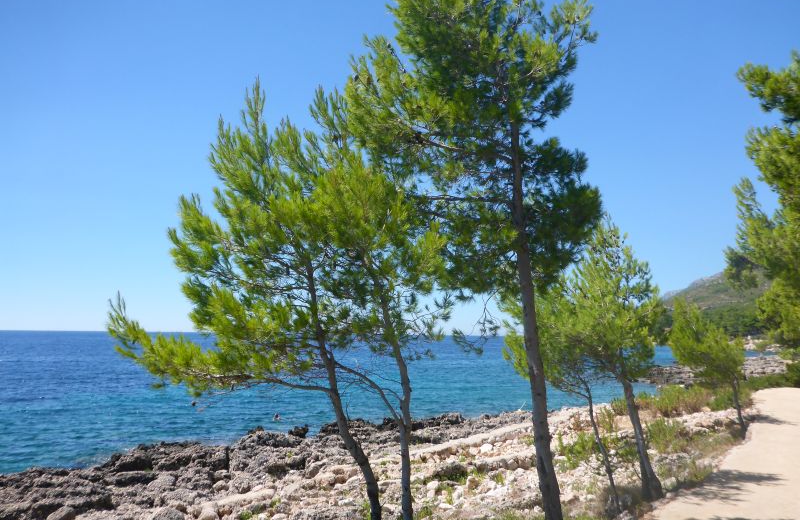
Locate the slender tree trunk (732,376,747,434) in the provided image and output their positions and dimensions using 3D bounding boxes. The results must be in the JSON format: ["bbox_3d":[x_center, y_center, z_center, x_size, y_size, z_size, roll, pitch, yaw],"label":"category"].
[{"bbox_3d":[5.664,2.421,10.780,0.150,0.947,0.130,-8,-10,27],"label":"slender tree trunk"}]

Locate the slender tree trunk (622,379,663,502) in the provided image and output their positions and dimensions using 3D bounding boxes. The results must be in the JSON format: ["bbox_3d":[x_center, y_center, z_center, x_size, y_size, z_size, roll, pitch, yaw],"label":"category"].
[{"bbox_3d":[2.371,1.774,6.412,0.220,1.192,0.200,-11,-10,19],"label":"slender tree trunk"}]

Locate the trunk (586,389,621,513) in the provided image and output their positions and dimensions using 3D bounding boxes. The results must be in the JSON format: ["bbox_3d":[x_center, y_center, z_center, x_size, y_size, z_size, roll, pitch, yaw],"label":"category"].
[{"bbox_3d":[1.929,1.822,6.125,0.120,1.135,0.100,-14,-11,16],"label":"trunk"}]

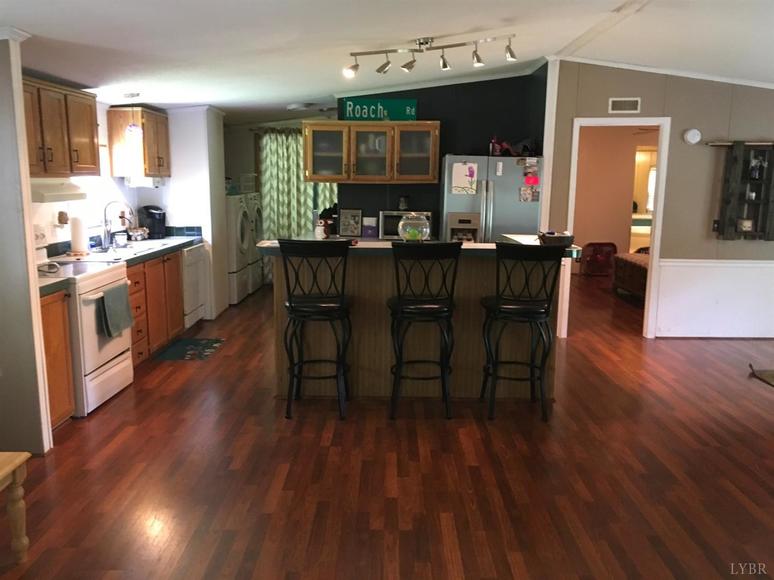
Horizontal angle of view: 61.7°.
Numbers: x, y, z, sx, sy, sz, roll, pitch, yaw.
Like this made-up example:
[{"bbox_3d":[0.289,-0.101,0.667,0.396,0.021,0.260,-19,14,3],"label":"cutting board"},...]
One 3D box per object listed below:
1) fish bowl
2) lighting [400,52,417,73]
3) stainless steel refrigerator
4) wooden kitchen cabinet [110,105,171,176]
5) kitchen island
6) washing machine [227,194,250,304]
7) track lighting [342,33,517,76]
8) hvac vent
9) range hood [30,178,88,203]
[{"bbox_3d":[0.201,-0.453,4.653,0.230,0.220,0.230,1,10,1],"label":"fish bowl"},{"bbox_3d":[0.150,-1.591,4.529,0.110,0.140,0.085,-3,11,-19],"label":"lighting"},{"bbox_3d":[1.006,-0.453,6.535,0.910,1.735,0.780,1,10,1],"label":"stainless steel refrigerator"},{"bbox_3d":[-2.409,-1.432,6.359,0.310,0.635,0.680,1,10,2],"label":"wooden kitchen cabinet"},{"bbox_3d":[0.220,0.171,4.859,2.160,1.080,1.000,1,10,1],"label":"kitchen island"},{"bbox_3d":[-2.169,-0.527,8.104,0.730,1.300,0.680,1,10,1],"label":"washing machine"},{"bbox_3d":[0.301,-1.578,4.371,1.150,0.275,0.210,1,10,6],"label":"track lighting"},{"bbox_3d":[2.204,-1.708,6.002,0.290,0.150,0.025,1,10,2],"label":"hvac vent"},{"bbox_3d":[-2.401,-0.680,4.364,0.480,0.157,0.750,1,10,2],"label":"range hood"}]

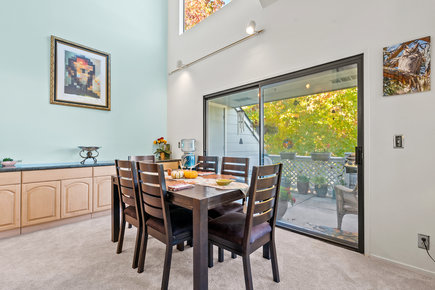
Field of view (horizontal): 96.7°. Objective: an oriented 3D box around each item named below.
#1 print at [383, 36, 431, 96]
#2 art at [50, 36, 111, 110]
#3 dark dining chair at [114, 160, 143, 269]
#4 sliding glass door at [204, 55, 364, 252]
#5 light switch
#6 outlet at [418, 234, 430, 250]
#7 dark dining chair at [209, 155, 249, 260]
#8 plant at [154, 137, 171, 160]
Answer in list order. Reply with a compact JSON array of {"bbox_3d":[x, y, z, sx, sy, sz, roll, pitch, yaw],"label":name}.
[{"bbox_3d":[1.688,-0.691,1.734,0.304,0.461,0.025,0,0,44],"label":"print"},{"bbox_3d":[-2.310,-1.182,3.346,0.035,1.078,0.864,0,0,44],"label":"art"},{"bbox_3d":[-0.707,0.626,2.008,0.465,0.950,0.545,0,0,44],"label":"dark dining chair"},{"bbox_3d":[0.632,0.092,2.821,2.430,2.030,0.090,0,0,44],"label":"sliding glass door"},{"bbox_3d":[1.660,-0.026,1.767,0.076,0.117,0.014,0,0,44],"label":"light switch"},{"bbox_3d":[1.771,0.837,1.655,0.074,0.118,0.012,0,0,44],"label":"outlet"},{"bbox_3d":[0.040,0.628,2.122,0.465,0.950,0.545,0,0,44],"label":"dark dining chair"},{"bbox_3d":[-1.125,0.062,3.971,0.340,0.470,0.340,0,0,44],"label":"plant"}]

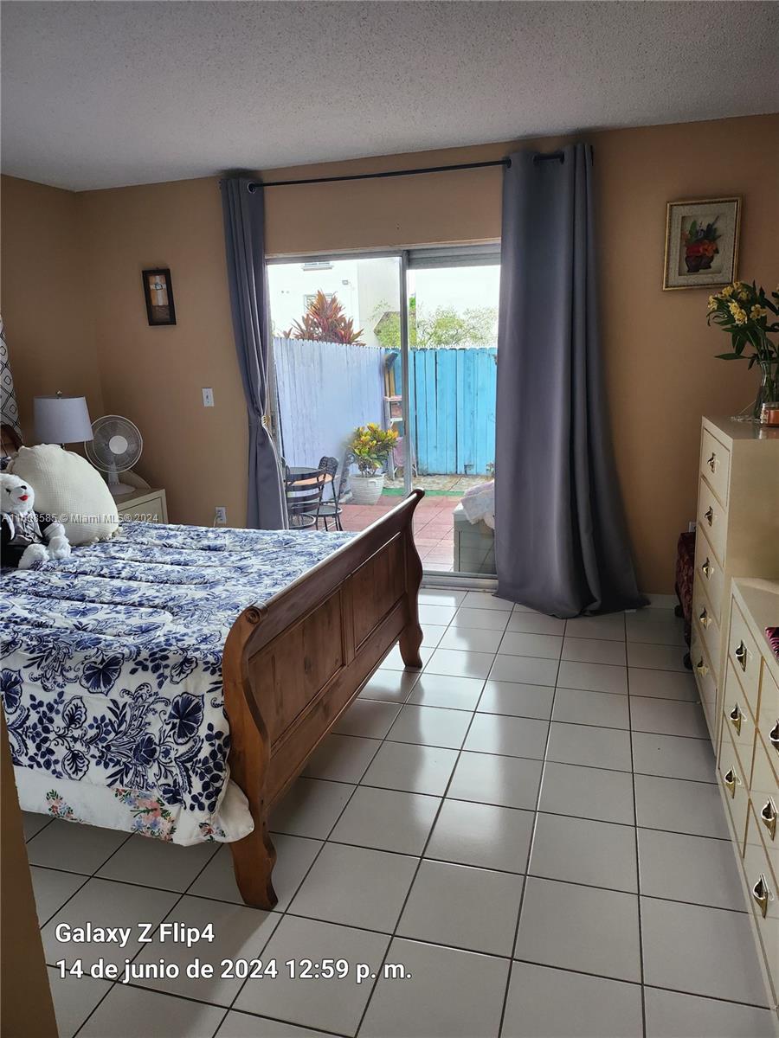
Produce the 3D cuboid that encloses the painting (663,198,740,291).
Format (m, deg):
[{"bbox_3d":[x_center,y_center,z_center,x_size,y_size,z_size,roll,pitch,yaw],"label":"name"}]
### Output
[{"bbox_3d":[1.610,-1.412,3.707,0.355,0.430,0.030,2,13,17],"label":"painting"}]

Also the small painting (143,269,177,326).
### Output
[{"bbox_3d":[-1.494,-1.431,4.659,0.207,0.346,0.024,2,13,17],"label":"small painting"}]

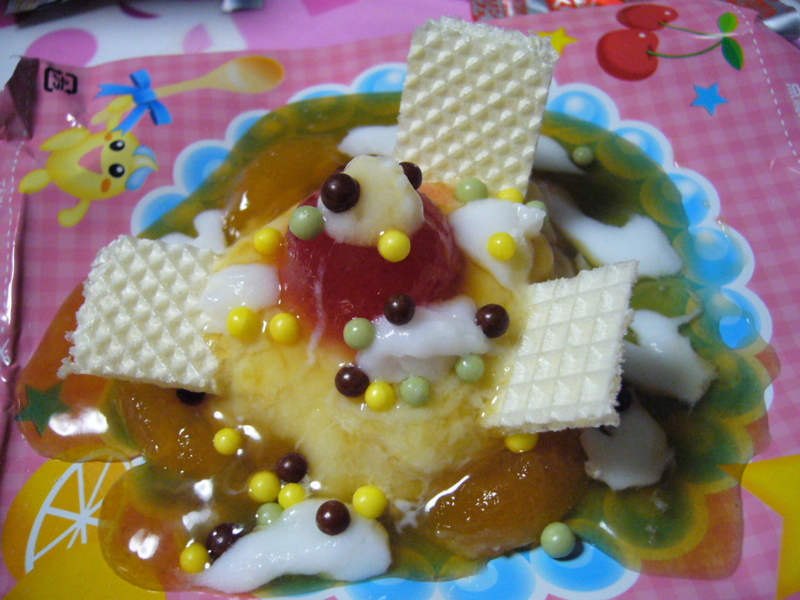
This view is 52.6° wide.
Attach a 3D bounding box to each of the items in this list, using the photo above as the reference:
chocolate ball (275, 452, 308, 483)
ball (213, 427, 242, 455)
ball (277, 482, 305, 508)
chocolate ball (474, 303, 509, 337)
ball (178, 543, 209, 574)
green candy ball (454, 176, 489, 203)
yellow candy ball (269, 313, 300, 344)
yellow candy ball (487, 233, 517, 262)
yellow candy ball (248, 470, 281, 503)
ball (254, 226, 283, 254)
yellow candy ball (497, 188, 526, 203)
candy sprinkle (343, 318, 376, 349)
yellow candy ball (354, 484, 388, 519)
[{"bbox_3d":[-0.017,0.027,0.129,0.005,0.005,0.005,-1,61,2],"label":"chocolate ball"},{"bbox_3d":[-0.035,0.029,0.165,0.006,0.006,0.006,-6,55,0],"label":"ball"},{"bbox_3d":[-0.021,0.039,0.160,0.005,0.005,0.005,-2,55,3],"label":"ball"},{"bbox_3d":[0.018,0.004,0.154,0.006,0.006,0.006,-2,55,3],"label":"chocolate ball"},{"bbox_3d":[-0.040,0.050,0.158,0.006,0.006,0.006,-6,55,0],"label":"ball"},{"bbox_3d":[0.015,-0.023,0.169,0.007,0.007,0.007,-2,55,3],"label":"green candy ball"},{"bbox_3d":[-0.018,0.004,0.123,0.005,0.005,0.005,-1,61,2],"label":"yellow candy ball"},{"bbox_3d":[0.017,-0.009,0.132,0.005,0.005,0.005,0,61,3],"label":"yellow candy ball"},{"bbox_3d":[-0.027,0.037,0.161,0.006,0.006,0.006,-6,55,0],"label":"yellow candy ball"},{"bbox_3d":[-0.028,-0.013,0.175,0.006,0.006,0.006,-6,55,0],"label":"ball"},{"bbox_3d":[0.019,-0.017,0.136,0.004,0.004,0.004,0,61,3],"label":"yellow candy ball"},{"bbox_3d":[-0.006,0.005,0.121,0.005,0.005,0.005,-1,61,2],"label":"candy sprinkle"},{"bbox_3d":[-0.005,0.031,0.126,0.005,0.005,0.005,-1,61,2],"label":"yellow candy ball"}]

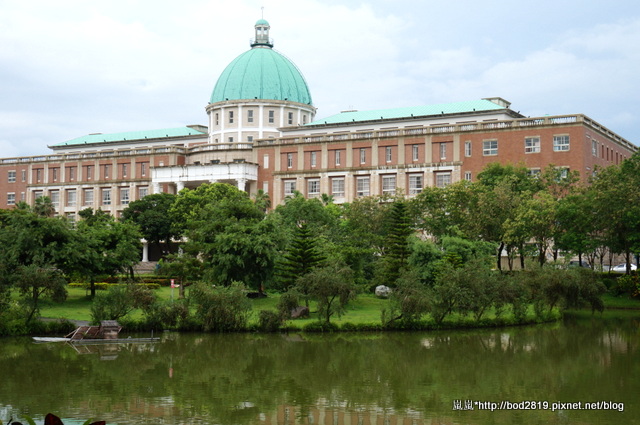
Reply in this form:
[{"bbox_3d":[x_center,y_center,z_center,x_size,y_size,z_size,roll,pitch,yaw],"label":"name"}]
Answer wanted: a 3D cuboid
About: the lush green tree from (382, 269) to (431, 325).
[{"bbox_3d":[5.816,5.682,58.500,3.230,3.830,3.400,0,-3,0],"label":"lush green tree"}]

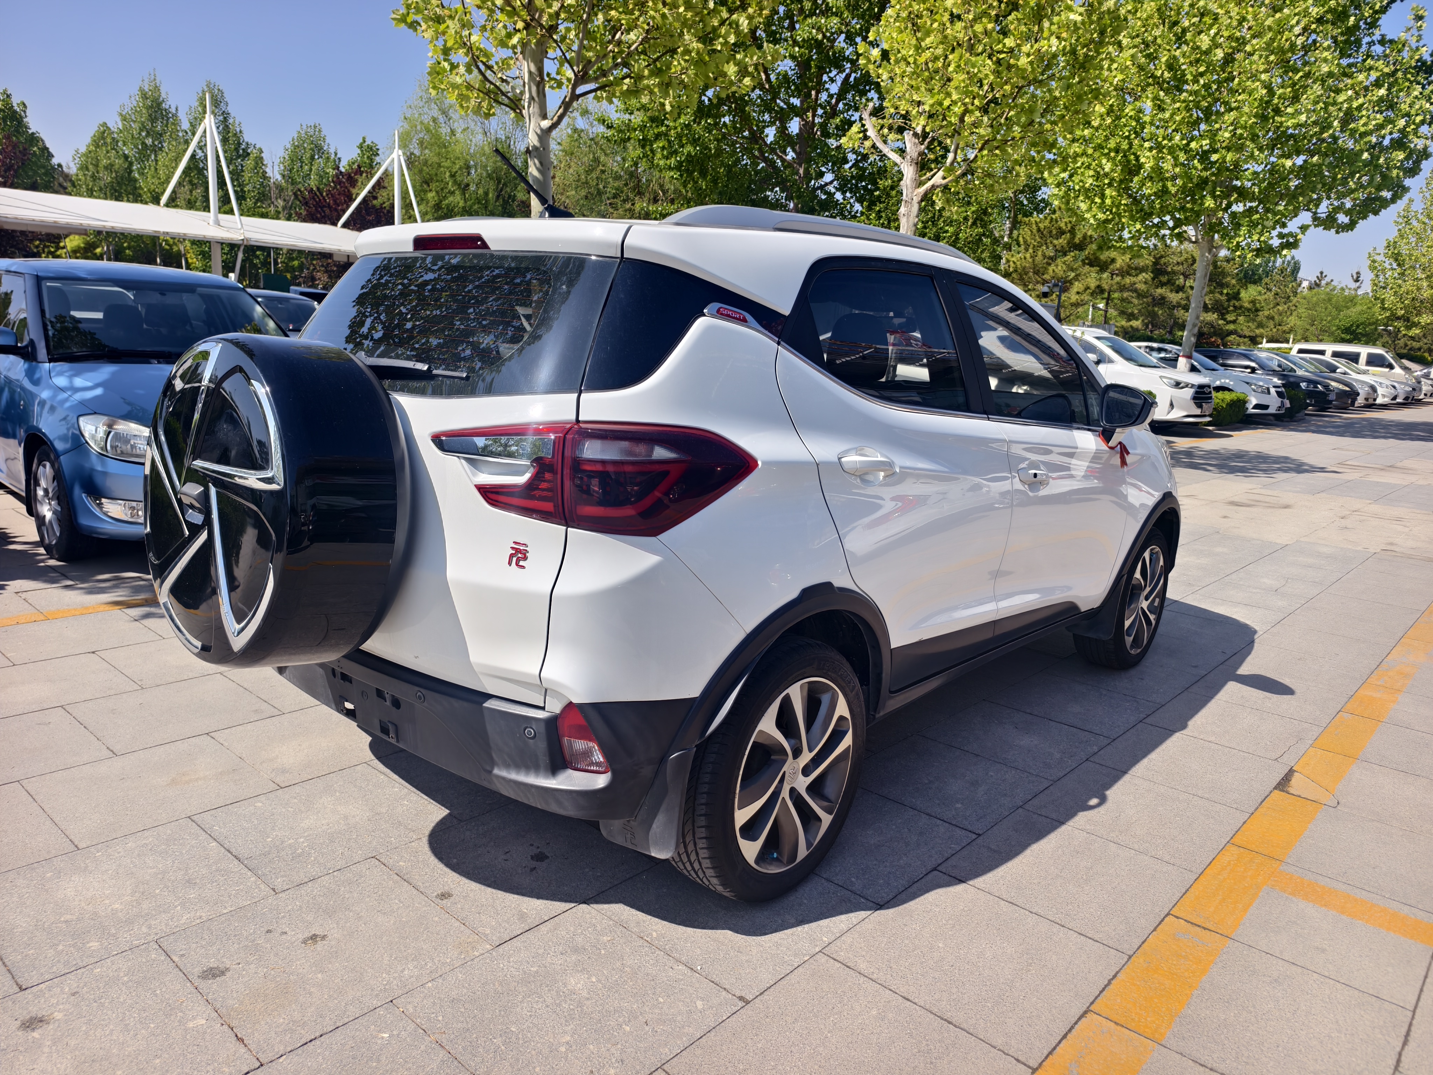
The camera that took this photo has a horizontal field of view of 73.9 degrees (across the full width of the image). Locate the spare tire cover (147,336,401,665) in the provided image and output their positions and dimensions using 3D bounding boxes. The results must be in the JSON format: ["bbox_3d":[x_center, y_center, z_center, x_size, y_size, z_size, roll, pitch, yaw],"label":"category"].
[{"bbox_3d":[-0.998,-0.081,2.098,0.710,0.710,0.270,11,7,38],"label":"spare tire cover"}]

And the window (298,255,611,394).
[{"bbox_3d":[-0.721,-0.512,2.303,1.370,0.367,0.109,12,-7,40],"label":"window"}]

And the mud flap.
[{"bbox_3d":[-0.158,0.579,2.097,0.260,0.270,0.070,12,15,40],"label":"mud flap"}]

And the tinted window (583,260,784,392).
[{"bbox_3d":[-0.045,-0.427,1.962,0.513,0.288,0.132,-2,-6,-38],"label":"tinted window"}]

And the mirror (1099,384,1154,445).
[{"bbox_3d":[1.485,-0.441,3.436,0.190,0.195,0.130,12,15,40],"label":"mirror"}]

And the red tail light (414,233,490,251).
[{"bbox_3d":[-0.650,-0.708,2.298,0.320,0.042,0.045,12,9,40],"label":"red tail light"}]

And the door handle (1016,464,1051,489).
[{"bbox_3d":[1.007,-0.195,3.011,0.055,0.075,0.210,12,15,40],"label":"door handle"}]

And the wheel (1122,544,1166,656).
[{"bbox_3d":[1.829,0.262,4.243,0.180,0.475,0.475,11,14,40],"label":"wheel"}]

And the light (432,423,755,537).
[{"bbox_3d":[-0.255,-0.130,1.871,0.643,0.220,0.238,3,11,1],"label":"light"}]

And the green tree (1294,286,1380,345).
[{"bbox_3d":[31.294,-9.961,48.000,4.500,5.600,4.500,12,15,40],"label":"green tree"}]

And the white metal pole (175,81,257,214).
[{"bbox_3d":[-10.735,-8.031,20.000,1.200,2.900,1.700,12,15,40],"label":"white metal pole"}]

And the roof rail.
[{"bbox_3d":[0.358,-0.803,2.522,0.075,0.080,1.440,12,17,40],"label":"roof rail"}]

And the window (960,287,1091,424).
[{"bbox_3d":[1.048,-0.588,3.175,0.055,0.455,0.850,-12,-1,42],"label":"window"}]

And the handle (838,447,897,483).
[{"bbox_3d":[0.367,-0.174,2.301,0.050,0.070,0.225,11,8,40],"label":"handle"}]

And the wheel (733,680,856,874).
[{"bbox_3d":[0.140,0.566,2.376,0.180,0.475,0.475,11,14,40],"label":"wheel"}]

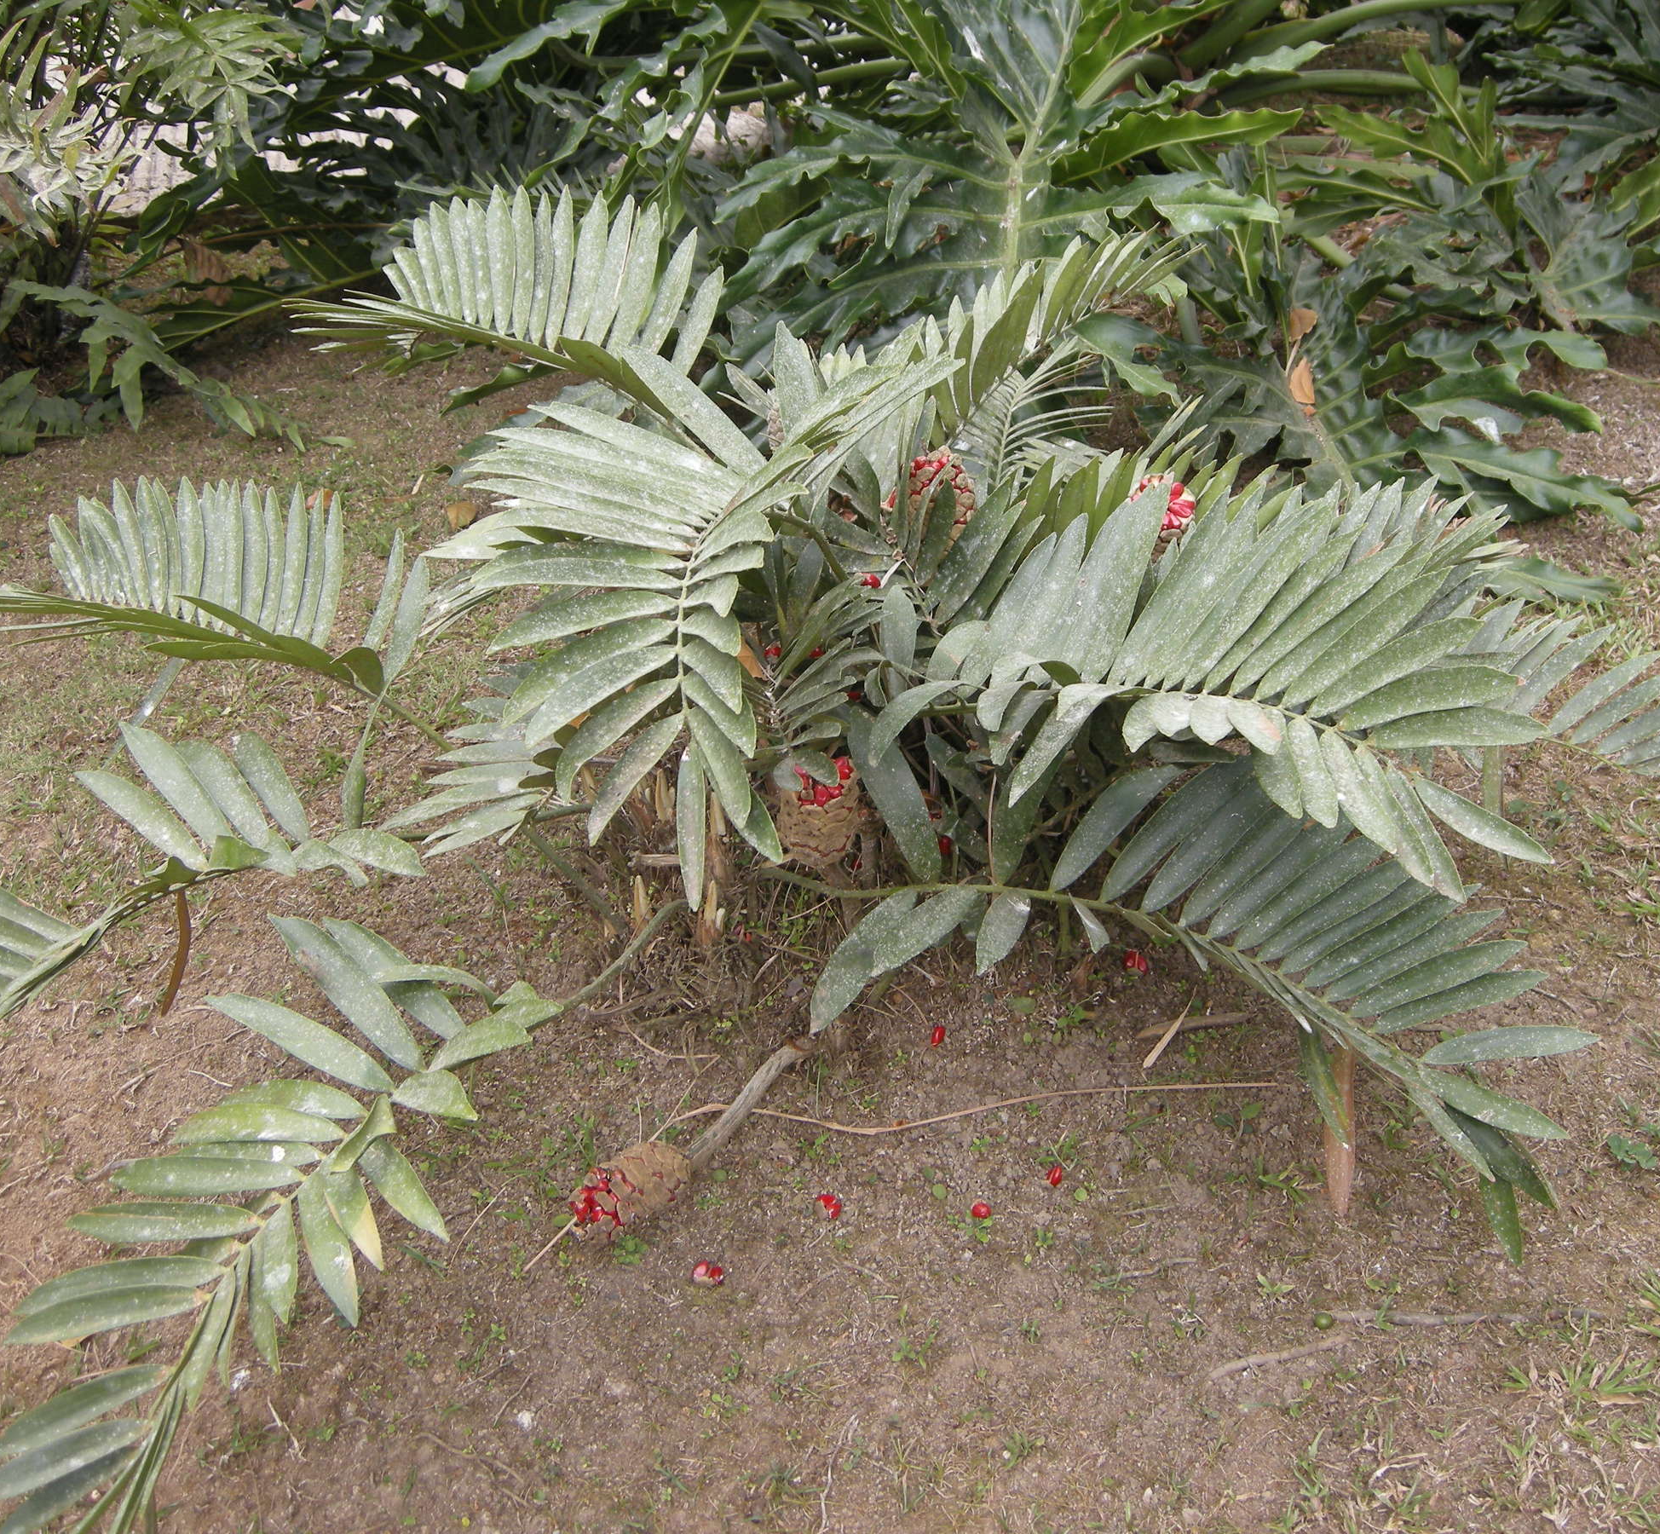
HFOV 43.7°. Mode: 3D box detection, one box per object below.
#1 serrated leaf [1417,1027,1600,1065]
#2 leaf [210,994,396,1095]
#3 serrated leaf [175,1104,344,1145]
[{"bbox_3d":[0.578,0.239,1.759,0.147,0.015,0.036,-8,53,5],"label":"serrated leaf"},{"bbox_3d":[-0.463,0.242,1.811,0.188,0.018,0.046,24,54,9],"label":"leaf"},{"bbox_3d":[-0.476,0.303,1.728,0.138,0.020,0.034,0,53,-9],"label":"serrated leaf"}]

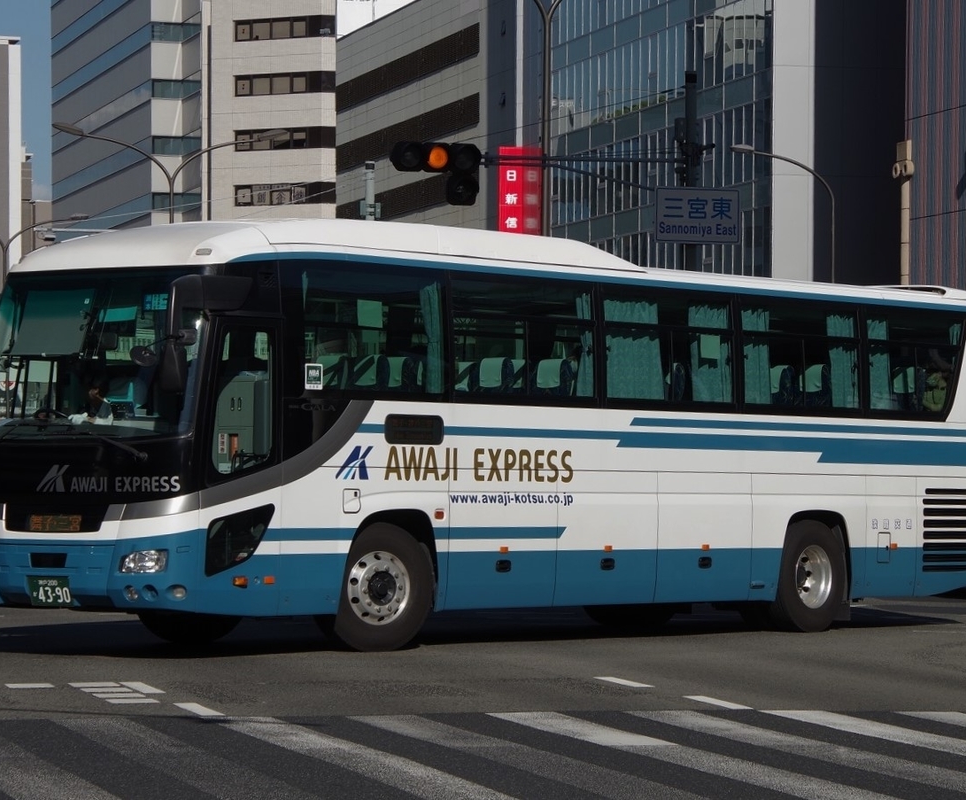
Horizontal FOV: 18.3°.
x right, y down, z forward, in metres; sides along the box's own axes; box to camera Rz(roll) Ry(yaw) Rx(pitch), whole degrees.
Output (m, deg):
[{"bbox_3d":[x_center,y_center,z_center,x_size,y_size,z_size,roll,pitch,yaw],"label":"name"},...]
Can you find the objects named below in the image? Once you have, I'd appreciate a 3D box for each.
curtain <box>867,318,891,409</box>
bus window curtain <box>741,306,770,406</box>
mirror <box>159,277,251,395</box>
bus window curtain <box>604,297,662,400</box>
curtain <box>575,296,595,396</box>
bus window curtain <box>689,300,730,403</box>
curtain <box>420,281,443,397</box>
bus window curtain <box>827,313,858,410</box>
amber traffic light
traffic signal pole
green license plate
[{"bbox_3d":[3.950,-0.356,29.881,0.090,0.911,0.282,-2,-3,43],"label":"curtain"},{"bbox_3d":[2.592,-0.417,28.427,0.090,0.919,0.330,-2,-3,43],"label":"bus window curtain"},{"bbox_3d":[-2.118,-0.500,22.900,0.300,0.870,0.700,-2,-3,43],"label":"mirror"},{"bbox_3d":[1.358,-0.456,27.105,0.090,0.904,0.712,-2,-3,43],"label":"bus window curtain"},{"bbox_3d":[0.910,-0.477,26.625,0.090,0.919,0.167,-2,-3,43],"label":"curtain"},{"bbox_3d":[2.120,-0.435,27.922,0.090,0.926,0.534,-2,-3,43],"label":"bus window curtain"},{"bbox_3d":[-0.428,-0.516,25.192,0.090,0.941,0.197,-2,-3,43],"label":"curtain"},{"bbox_3d":[3.530,-0.378,29.432,0.090,0.922,0.397,-2,-3,43],"label":"bus window curtain"},{"bbox_3d":[-0.642,-3.096,41.000,1.200,0.890,0.420,1,-2,-15],"label":"amber traffic light"},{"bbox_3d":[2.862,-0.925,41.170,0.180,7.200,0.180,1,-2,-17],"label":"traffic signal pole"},{"bbox_3d":[-3.332,1.471,23.100,0.440,0.220,0.025,-2,7,43],"label":"green license plate"}]

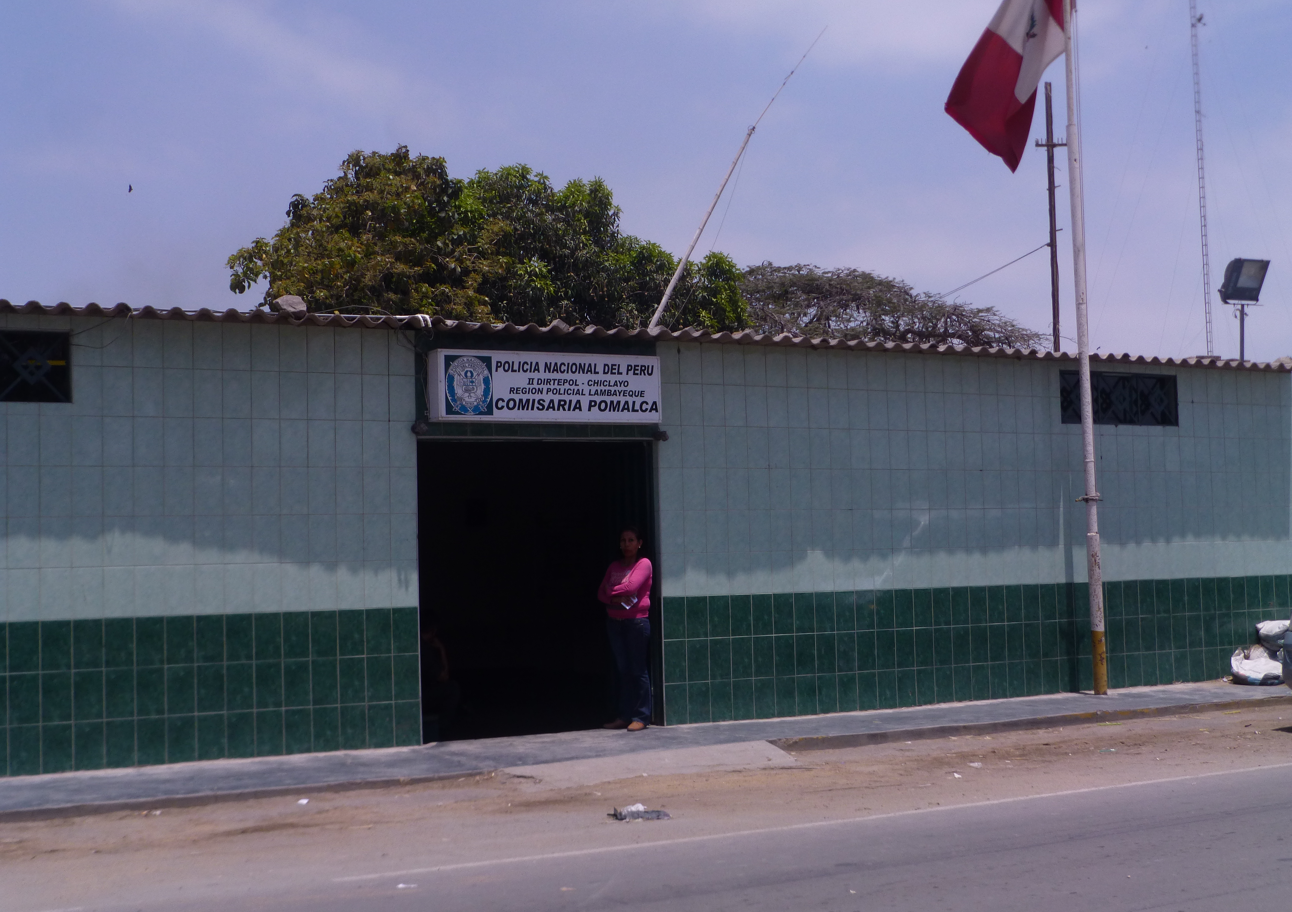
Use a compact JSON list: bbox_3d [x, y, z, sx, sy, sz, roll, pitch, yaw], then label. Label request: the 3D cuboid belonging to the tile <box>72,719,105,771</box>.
[{"bbox_3d":[-3.612,1.884,11.377,0.199,0.319,0.010,0,-4,-29],"label":"tile"}]

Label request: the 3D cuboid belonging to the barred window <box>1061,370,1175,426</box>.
[{"bbox_3d":[4.367,-0.521,16.211,1.512,0.486,0.080,1,-4,-31],"label":"barred window"}]

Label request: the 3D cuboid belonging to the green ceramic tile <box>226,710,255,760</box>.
[{"bbox_3d":[-2.763,1.899,11.963,0.198,0.308,0.010,0,-4,-29],"label":"green ceramic tile"}]

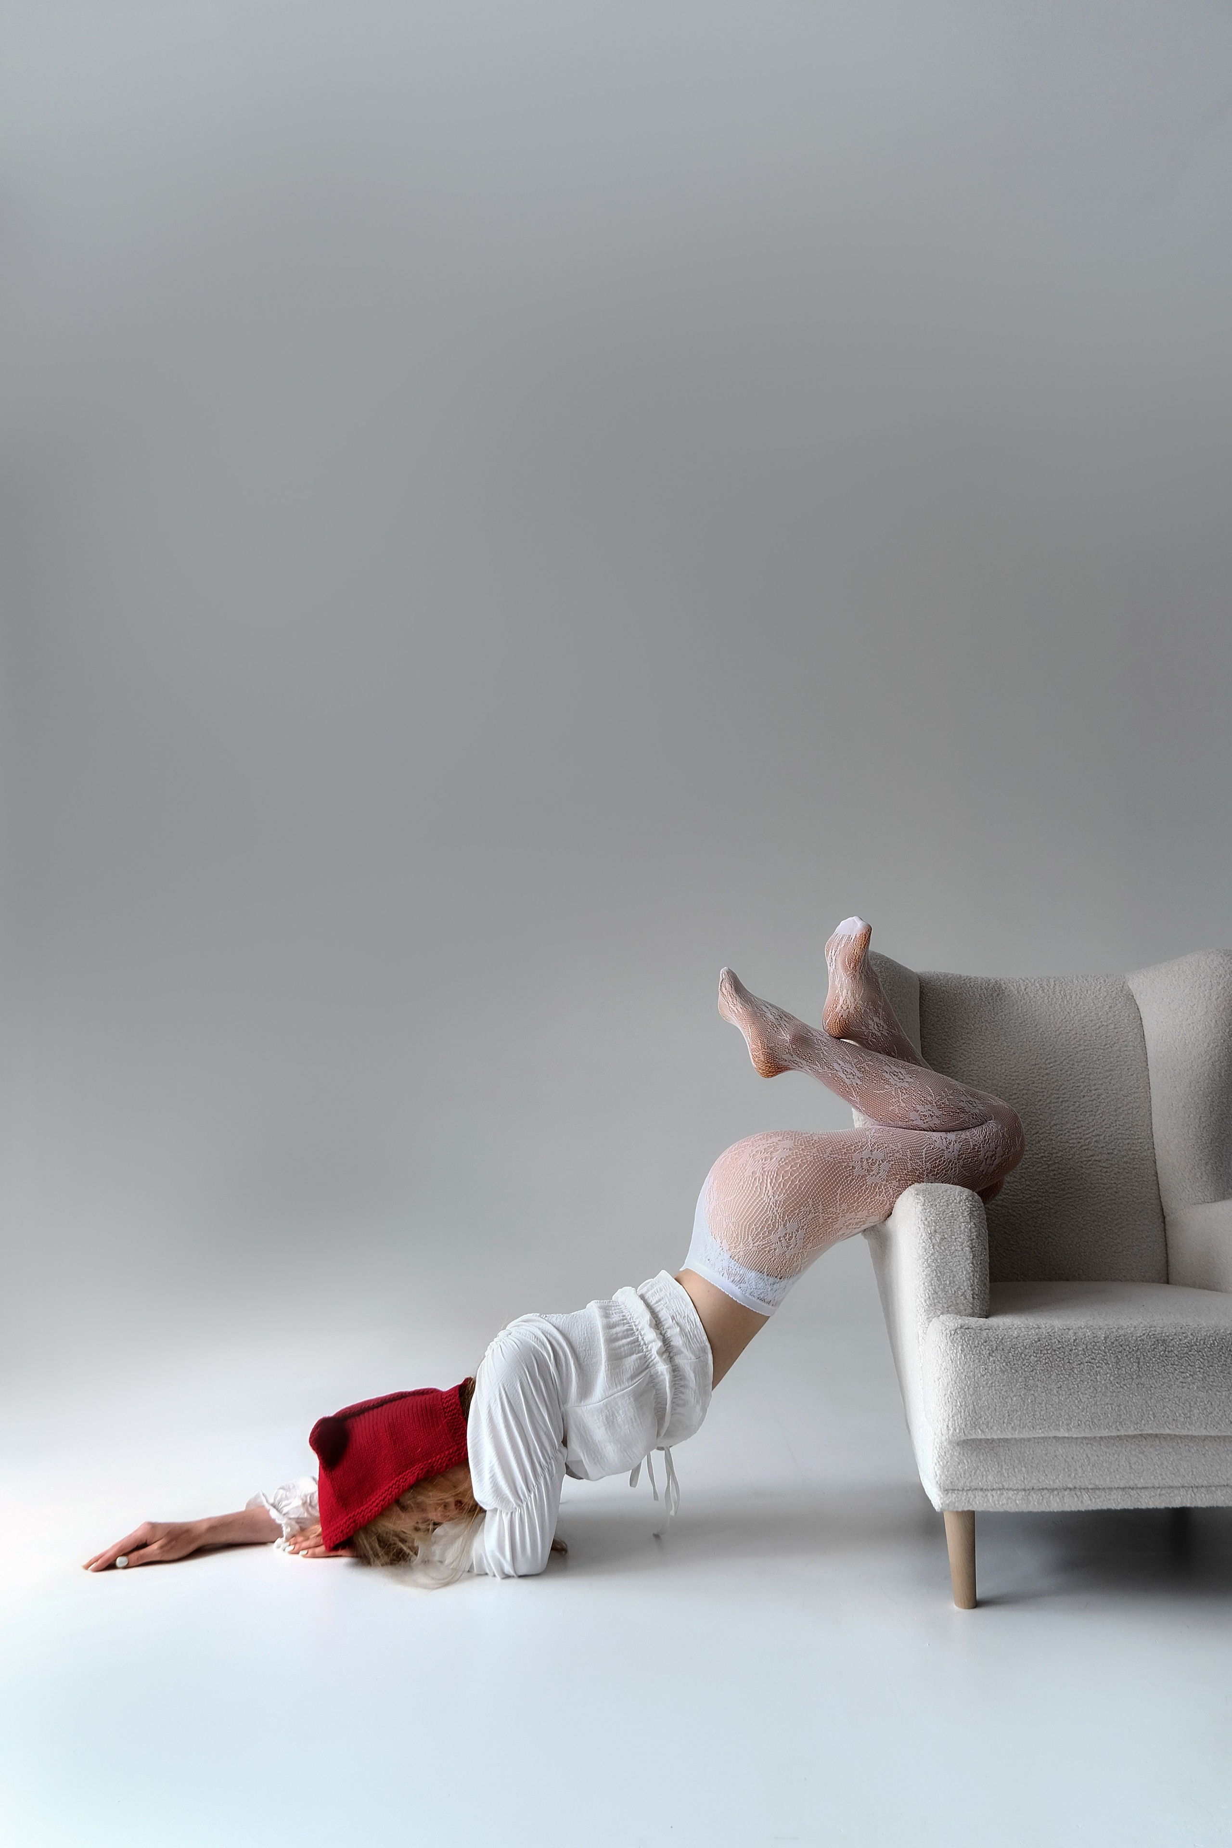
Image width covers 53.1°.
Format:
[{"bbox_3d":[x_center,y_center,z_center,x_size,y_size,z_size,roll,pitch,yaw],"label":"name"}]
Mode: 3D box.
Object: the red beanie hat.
[{"bbox_3d":[-0.362,0.853,1.970,0.255,0.200,0.185,-25,-5,-3],"label":"red beanie hat"}]

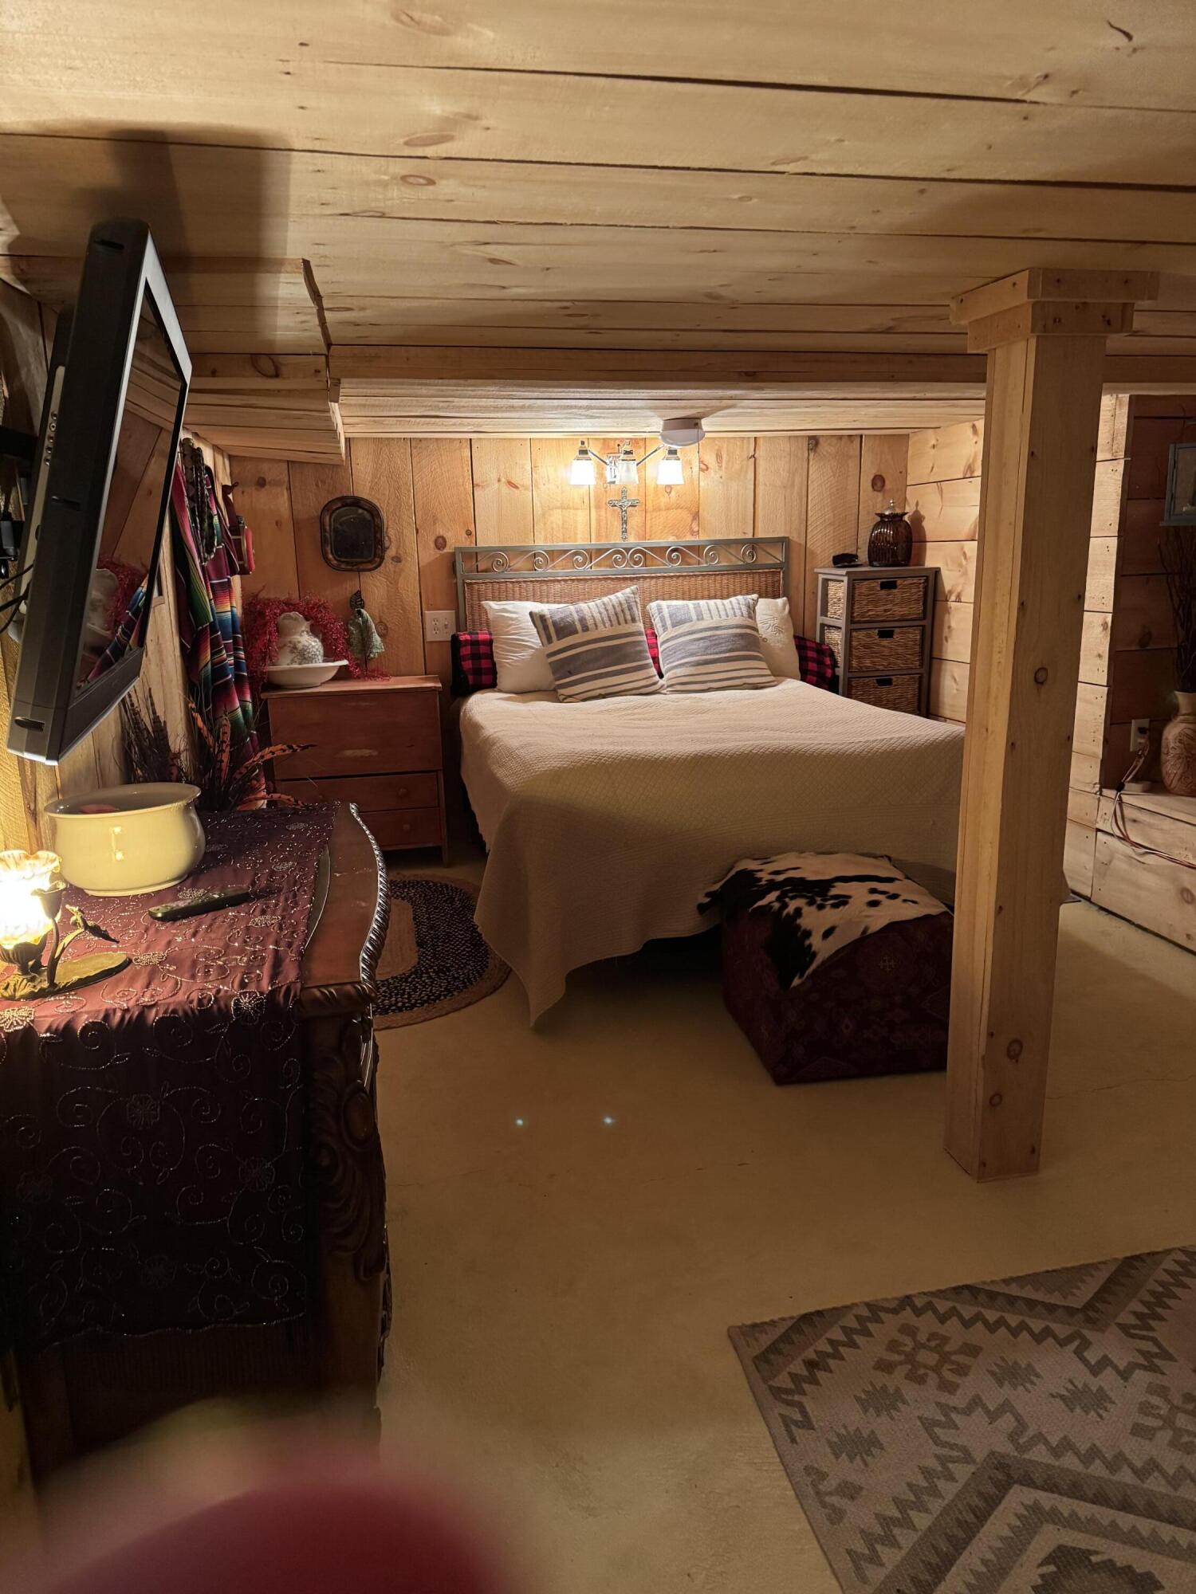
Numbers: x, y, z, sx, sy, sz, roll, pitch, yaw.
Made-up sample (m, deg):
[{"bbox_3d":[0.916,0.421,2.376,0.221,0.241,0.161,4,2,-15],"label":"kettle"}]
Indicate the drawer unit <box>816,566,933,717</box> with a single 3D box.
[{"bbox_3d":[1.297,-0.461,5.228,0.448,1.200,0.360,-4,13,-11],"label":"drawer unit"}]

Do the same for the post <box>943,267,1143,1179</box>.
[{"bbox_3d":[0.852,-0.072,2.234,0.245,1.779,0.245,-4,13,-11],"label":"post"}]

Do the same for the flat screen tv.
[{"bbox_3d":[-0.735,-0.431,1.653,0.100,0.594,0.950,11,8,-19],"label":"flat screen tv"}]

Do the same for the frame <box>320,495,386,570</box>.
[{"bbox_3d":[-1.068,-1.153,4.816,0.280,0.320,0.030,-4,13,-11],"label":"frame"}]

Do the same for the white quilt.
[{"bbox_3d":[0.395,0.042,4.044,1.760,0.680,1.890,-4,13,-11],"label":"white quilt"}]

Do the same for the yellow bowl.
[{"bbox_3d":[-0.772,0.070,1.821,0.238,0.140,0.238,-4,13,-11],"label":"yellow bowl"}]

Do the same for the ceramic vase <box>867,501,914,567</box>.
[{"bbox_3d":[1.340,-1.202,5.053,0.220,0.296,0.220,-4,13,-11],"label":"ceramic vase"}]

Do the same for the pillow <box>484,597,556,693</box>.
[{"bbox_3d":[-0.162,-0.666,4.839,0.660,0.420,0.190,-4,-7,-11],"label":"pillow"}]

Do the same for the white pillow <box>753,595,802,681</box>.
[{"bbox_3d":[0.625,-0.714,4.931,0.520,0.420,0.170,-4,-12,-11],"label":"white pillow"}]

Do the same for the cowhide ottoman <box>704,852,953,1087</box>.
[{"bbox_3d":[0.657,0.447,3.014,0.510,0.430,0.520,-3,13,-8],"label":"cowhide ottoman"}]

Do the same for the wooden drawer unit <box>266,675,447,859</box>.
[{"bbox_3d":[-1.039,-0.099,4.827,0.720,0.778,0.430,-4,13,-11],"label":"wooden drawer unit"}]

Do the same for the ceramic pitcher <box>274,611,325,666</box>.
[{"bbox_3d":[-1.235,-0.620,4.595,0.190,0.300,0.225,7,16,32],"label":"ceramic pitcher"}]

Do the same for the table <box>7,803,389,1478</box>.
[{"bbox_3d":[-0.593,0.534,1.907,0.520,0.815,1.075,-4,13,-11],"label":"table"}]

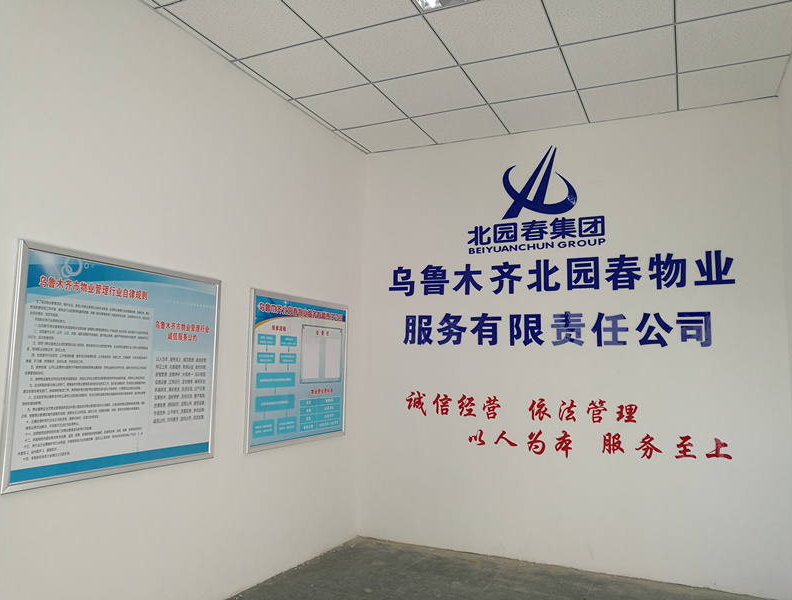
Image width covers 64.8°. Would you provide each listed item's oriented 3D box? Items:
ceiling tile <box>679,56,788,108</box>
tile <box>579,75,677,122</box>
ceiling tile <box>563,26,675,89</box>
[{"bbox_3d":[2.123,-1.370,3.973,0.593,0.020,0.585,-2,-7,25],"label":"ceiling tile"},{"bbox_3d":[1.582,-1.353,4.224,0.600,0.020,0.585,-2,-7,25],"label":"tile"},{"bbox_3d":[1.332,-1.418,3.691,0.600,0.020,0.600,-2,-7,25],"label":"ceiling tile"}]

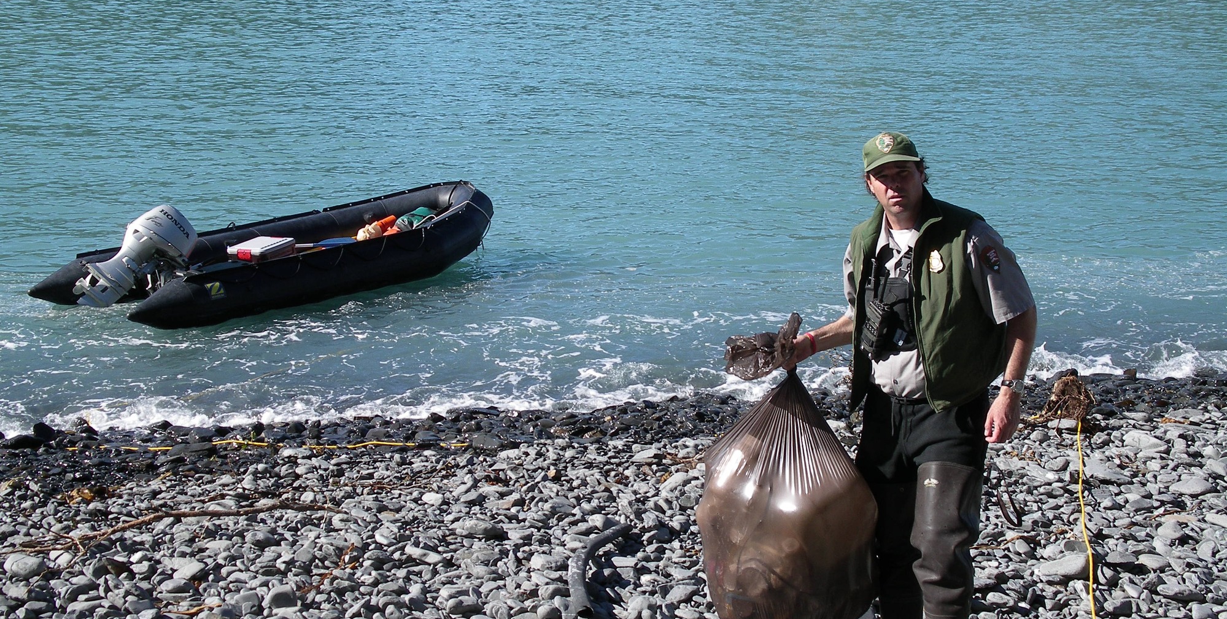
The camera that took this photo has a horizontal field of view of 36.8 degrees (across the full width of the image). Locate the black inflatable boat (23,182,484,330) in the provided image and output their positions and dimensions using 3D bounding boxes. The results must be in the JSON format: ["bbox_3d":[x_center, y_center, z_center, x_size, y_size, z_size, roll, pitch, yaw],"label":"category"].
[{"bbox_3d":[-2.986,-0.655,17.534,2.000,0.900,4.800,11,18,42],"label":"black inflatable boat"}]

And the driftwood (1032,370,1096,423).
[{"bbox_3d":[2.898,0.526,11.932,0.400,0.340,0.320,0,12,0],"label":"driftwood"}]

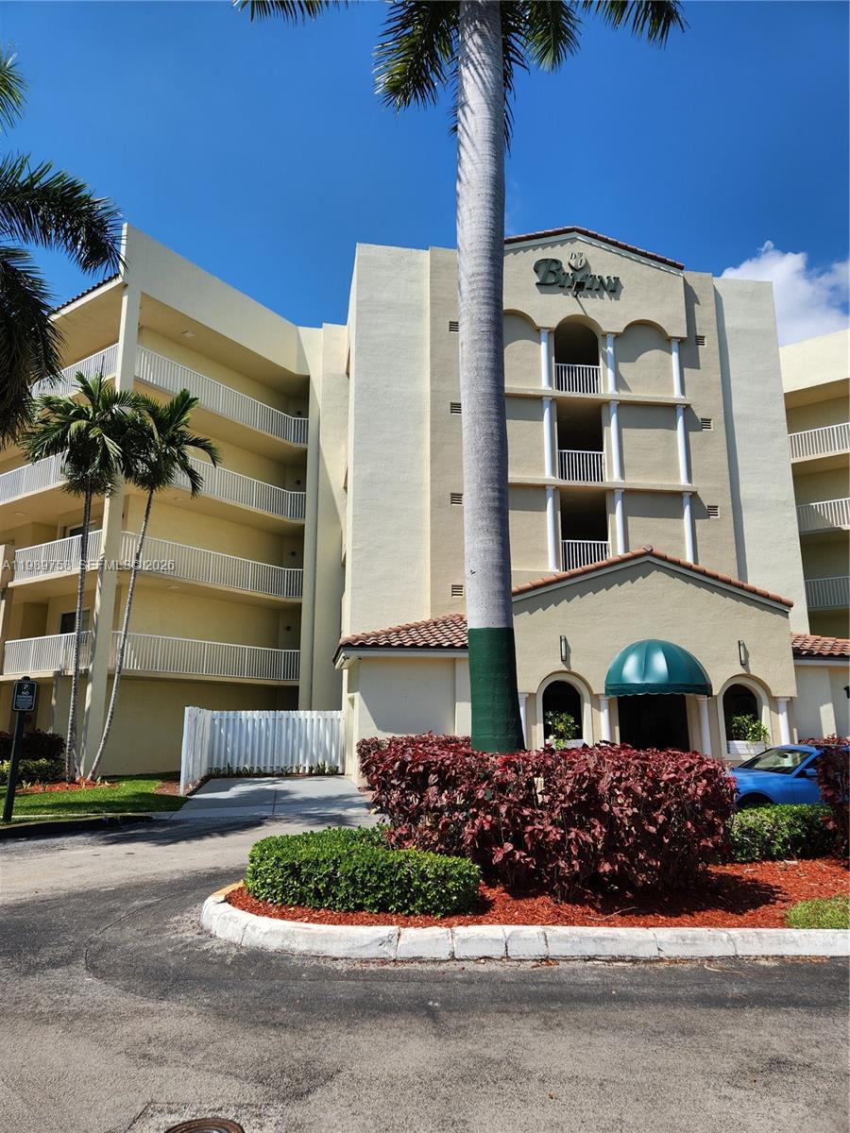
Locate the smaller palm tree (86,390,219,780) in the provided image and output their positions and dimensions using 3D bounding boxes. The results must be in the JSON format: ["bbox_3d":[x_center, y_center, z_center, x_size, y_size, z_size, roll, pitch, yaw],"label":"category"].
[{"bbox_3d":[-7.377,0.165,21.042,2.816,11.082,2.740,5,-13,-23],"label":"smaller palm tree"}]

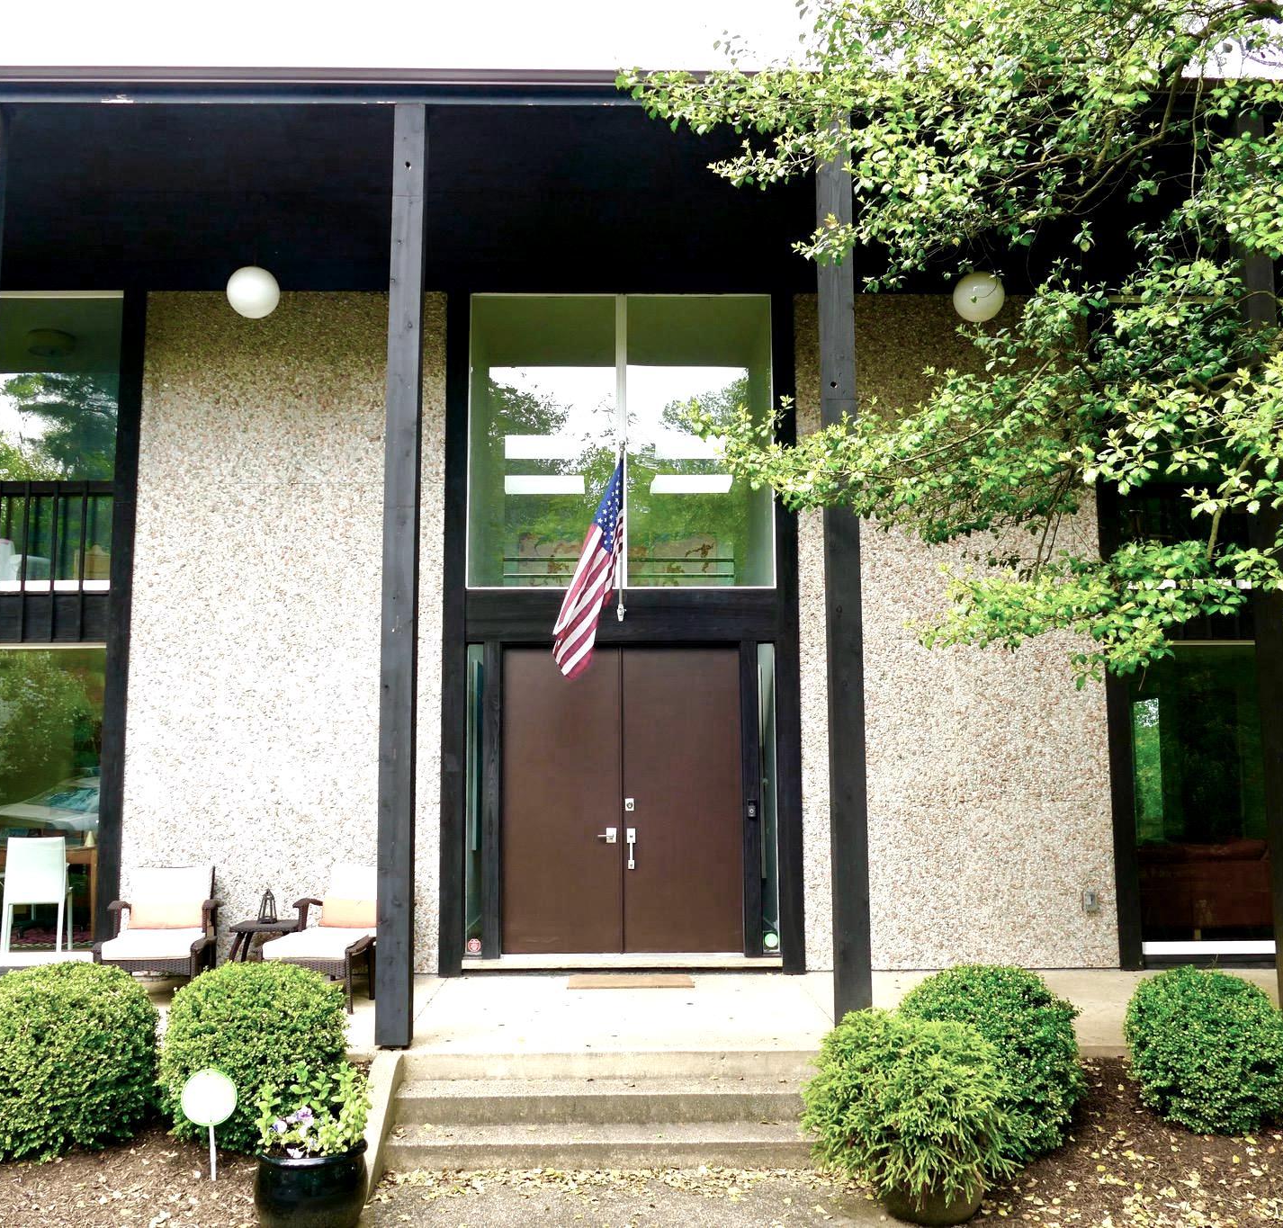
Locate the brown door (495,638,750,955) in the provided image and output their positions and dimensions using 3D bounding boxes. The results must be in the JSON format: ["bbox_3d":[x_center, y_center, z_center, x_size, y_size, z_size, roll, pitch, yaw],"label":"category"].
[{"bbox_3d":[-0.145,1.440,9.997,1.860,2.360,0.080,0,-7,-1],"label":"brown door"}]

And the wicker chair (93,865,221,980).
[{"bbox_3d":[-3.191,2.130,8.456,0.690,0.870,0.800,1,-7,-8],"label":"wicker chair"}]

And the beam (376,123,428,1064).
[{"bbox_3d":[-1.409,-0.348,7.592,0.190,5.580,0.190,0,-7,-1],"label":"beam"}]

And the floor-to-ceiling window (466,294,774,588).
[{"bbox_3d":[-0.159,-1.361,10.066,2.420,2.360,0.100,0,-7,-1],"label":"floor-to-ceiling window"}]

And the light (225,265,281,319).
[{"bbox_3d":[-2.761,-2.282,9.095,0.370,0.370,0.370,0,-7,-1],"label":"light"}]

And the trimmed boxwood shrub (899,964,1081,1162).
[{"bbox_3d":[1.671,2.161,6.212,0.880,0.900,0.880,0,-7,-1],"label":"trimmed boxwood shrub"}]

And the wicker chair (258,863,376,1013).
[{"bbox_3d":[-2.076,2.224,8.896,0.780,0.840,1.380,-1,-7,7],"label":"wicker chair"}]

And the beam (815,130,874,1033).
[{"bbox_3d":[1.186,-0.345,7.541,0.185,5.520,0.170,0,-7,-1],"label":"beam"}]

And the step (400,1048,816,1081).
[{"bbox_3d":[-0.105,2.482,7.112,2.400,0.145,0.340,0,-7,-1],"label":"step"}]

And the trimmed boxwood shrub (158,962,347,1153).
[{"bbox_3d":[-1.859,2.127,6.160,0.890,0.870,0.880,0,-7,-1],"label":"trimmed boxwood shrub"}]

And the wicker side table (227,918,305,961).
[{"bbox_3d":[-2.472,2.344,8.592,0.510,0.470,0.480,0,-7,-1],"label":"wicker side table"}]

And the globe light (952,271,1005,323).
[{"bbox_3d":[2.430,-2.280,9.211,0.370,0.370,0.370,0,-7,0],"label":"globe light"}]

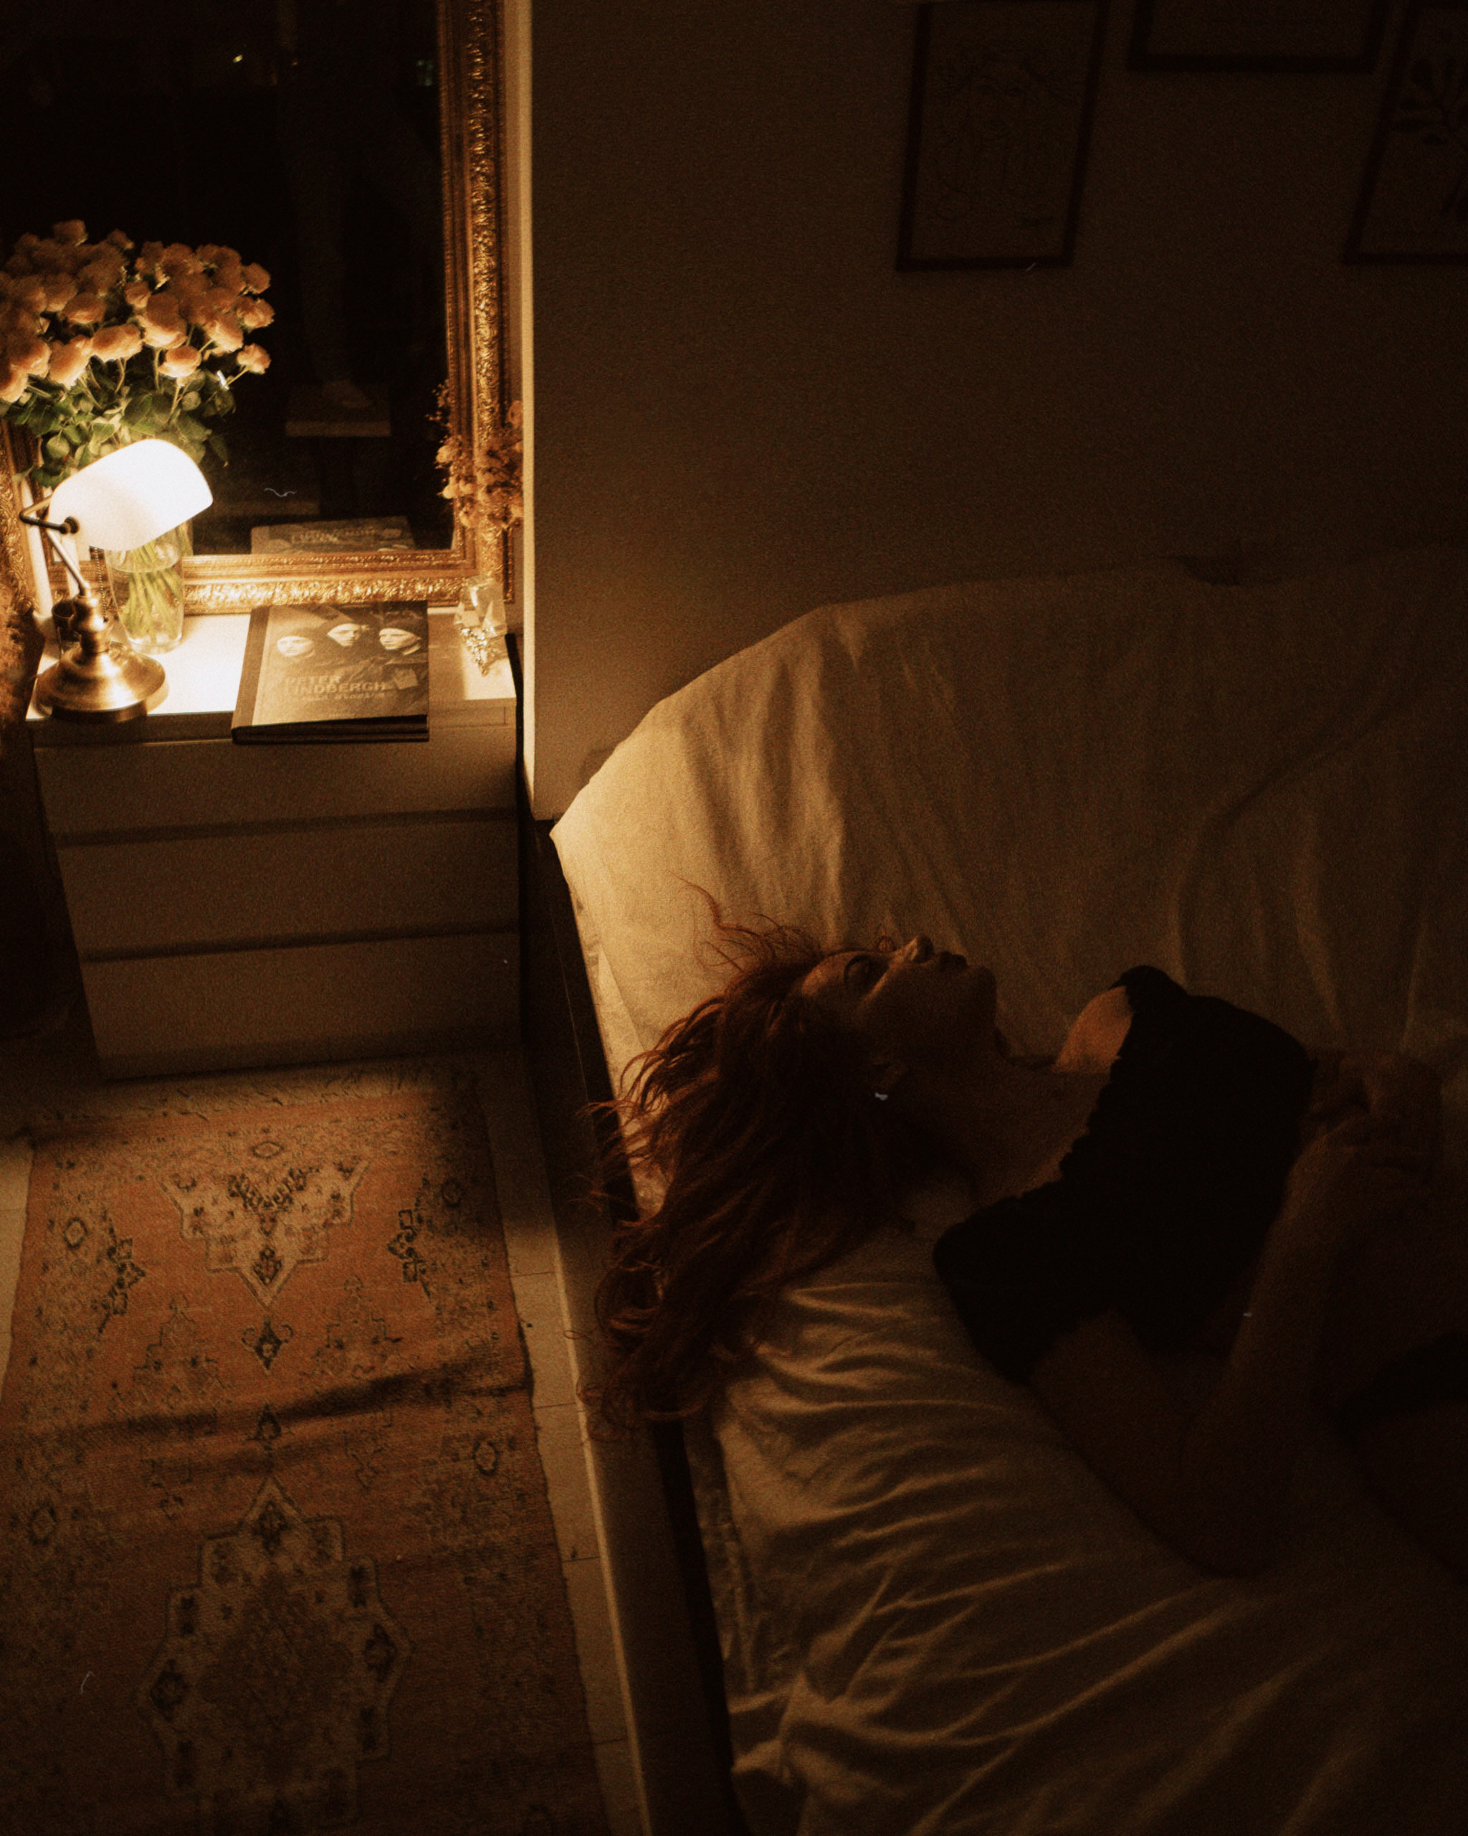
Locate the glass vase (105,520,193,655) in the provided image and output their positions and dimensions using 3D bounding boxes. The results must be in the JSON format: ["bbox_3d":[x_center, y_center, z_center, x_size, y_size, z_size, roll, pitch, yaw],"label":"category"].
[{"bbox_3d":[-0.873,-0.512,2.406,0.119,0.230,0.119,-4,36,-11],"label":"glass vase"}]

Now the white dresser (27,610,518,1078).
[{"bbox_3d":[-0.710,-0.141,2.674,0.680,0.667,0.391,-4,36,-11],"label":"white dresser"}]

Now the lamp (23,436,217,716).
[{"bbox_3d":[-0.868,-0.466,2.242,0.233,0.344,0.212,12,36,11],"label":"lamp"}]

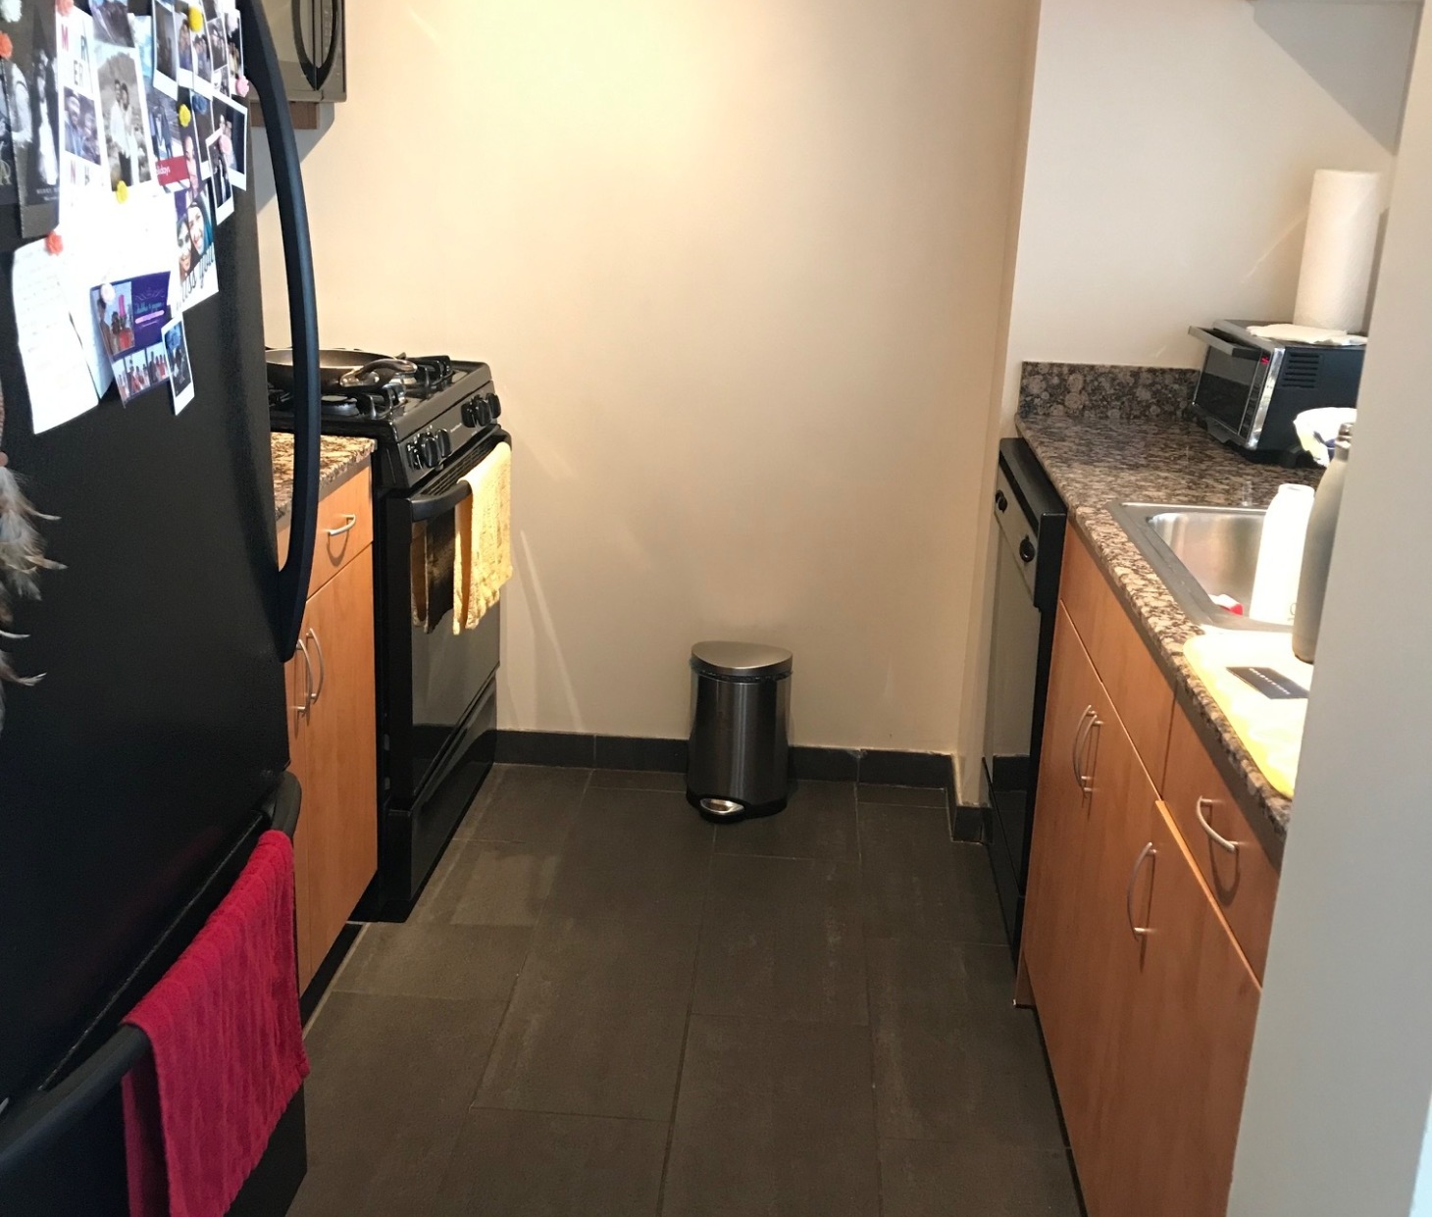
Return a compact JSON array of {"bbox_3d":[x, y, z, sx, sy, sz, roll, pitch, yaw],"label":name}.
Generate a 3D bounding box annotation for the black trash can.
[{"bbox_3d":[0.051,0.270,3.412,0.230,0.348,0.195,5,18,9],"label":"black trash can"}]

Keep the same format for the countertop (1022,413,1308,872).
[{"bbox_3d":[0.843,-0.053,2.082,0.644,0.040,1.980,3,17,3],"label":"countertop"}]

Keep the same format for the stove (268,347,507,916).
[{"bbox_3d":[-0.846,0.004,3.146,0.690,0.960,0.752,3,17,3],"label":"stove"}]

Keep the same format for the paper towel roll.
[{"bbox_3d":[1.107,-0.635,2.732,0.122,0.276,0.122,3,17,3],"label":"paper towel roll"}]

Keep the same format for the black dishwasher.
[{"bbox_3d":[0.835,0.194,2.860,0.625,0.870,0.605,3,17,3],"label":"black dishwasher"}]

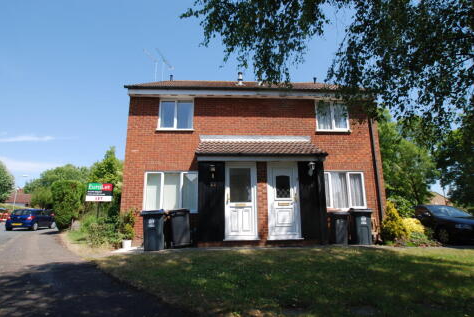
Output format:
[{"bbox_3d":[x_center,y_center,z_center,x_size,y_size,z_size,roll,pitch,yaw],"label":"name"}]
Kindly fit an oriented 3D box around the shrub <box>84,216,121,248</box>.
[{"bbox_3d":[-4.250,2.313,7.946,1.080,0.930,0.950,0,-11,-3],"label":"shrub"}]

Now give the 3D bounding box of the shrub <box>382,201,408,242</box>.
[{"bbox_3d":[5.042,2.006,8.033,0.770,1.280,0.740,0,-11,-3],"label":"shrub"}]

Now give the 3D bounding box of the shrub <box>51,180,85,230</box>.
[{"bbox_3d":[-10.089,2.804,15.045,1.850,2.900,1.800,0,-11,-3],"label":"shrub"}]

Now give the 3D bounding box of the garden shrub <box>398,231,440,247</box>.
[{"bbox_3d":[5.572,2.401,7.676,1.200,0.450,0.750,0,-11,-3],"label":"garden shrub"}]

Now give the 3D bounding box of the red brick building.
[{"bbox_3d":[0.459,-0.498,12.269,8.800,7.950,10.000,0,-11,-3],"label":"red brick building"}]

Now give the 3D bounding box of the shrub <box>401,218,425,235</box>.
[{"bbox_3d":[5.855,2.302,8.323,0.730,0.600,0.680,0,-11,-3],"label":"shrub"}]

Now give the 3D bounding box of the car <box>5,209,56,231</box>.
[{"bbox_3d":[-15.320,4.647,19.103,1.750,1.500,4.100,2,-11,-11],"label":"car"}]

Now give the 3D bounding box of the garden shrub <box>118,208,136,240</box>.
[{"bbox_3d":[-3.280,1.954,7.455,0.510,0.910,0.500,0,-11,-3],"label":"garden shrub"}]

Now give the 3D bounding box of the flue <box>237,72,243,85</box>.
[{"bbox_3d":[0.149,-3.393,10.681,0.230,0.560,0.230,0,-11,-3],"label":"flue"}]

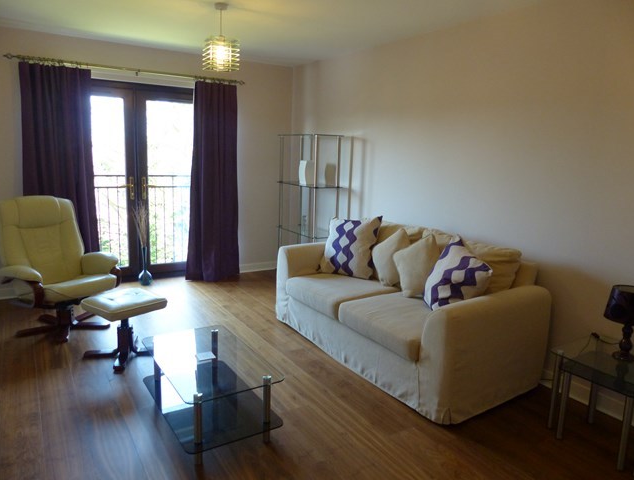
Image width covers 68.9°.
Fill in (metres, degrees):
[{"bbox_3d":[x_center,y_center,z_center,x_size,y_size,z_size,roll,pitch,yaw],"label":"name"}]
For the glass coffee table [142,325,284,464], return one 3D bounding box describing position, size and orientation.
[{"bbox_3d":[-0.603,0.806,2.568,0.524,0.361,0.833,-5,13,-32],"label":"glass coffee table"}]

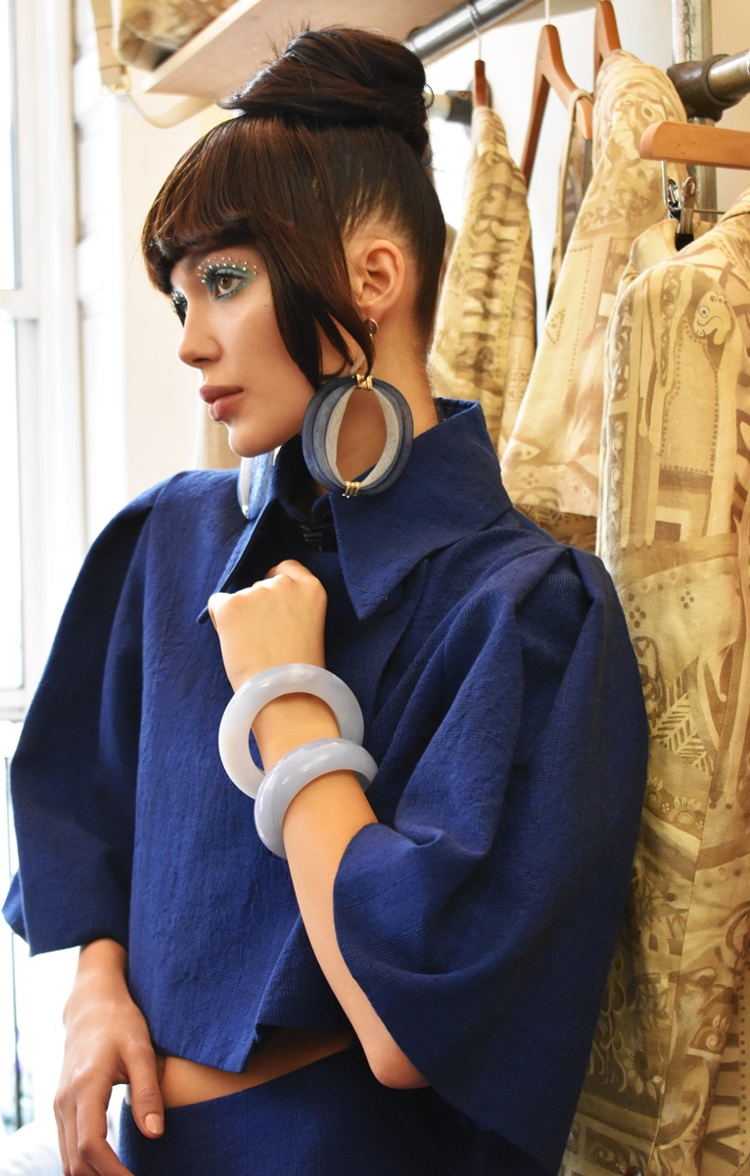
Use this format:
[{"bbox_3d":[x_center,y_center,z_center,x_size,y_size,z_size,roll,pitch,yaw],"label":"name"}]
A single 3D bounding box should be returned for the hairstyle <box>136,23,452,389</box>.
[{"bbox_3d":[-0.056,-0.266,1.520,0.215,0.245,0.175,-7,2,-25],"label":"hairstyle"}]

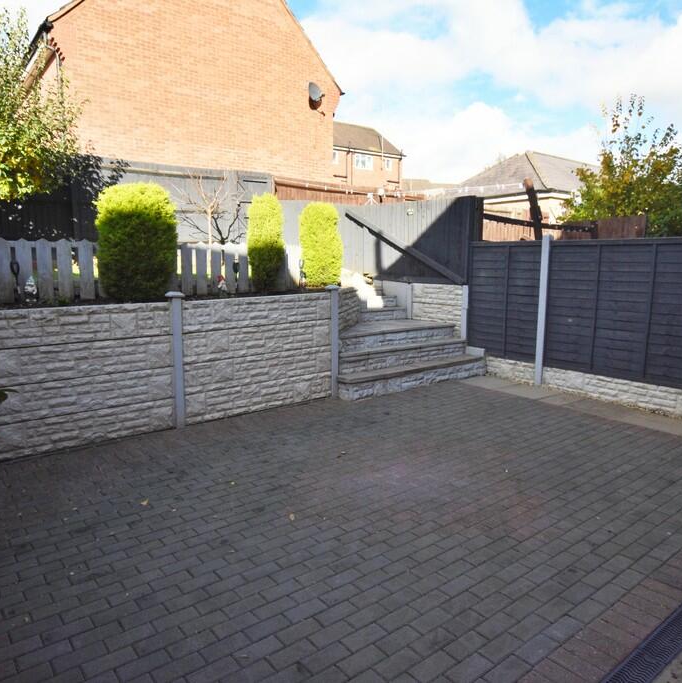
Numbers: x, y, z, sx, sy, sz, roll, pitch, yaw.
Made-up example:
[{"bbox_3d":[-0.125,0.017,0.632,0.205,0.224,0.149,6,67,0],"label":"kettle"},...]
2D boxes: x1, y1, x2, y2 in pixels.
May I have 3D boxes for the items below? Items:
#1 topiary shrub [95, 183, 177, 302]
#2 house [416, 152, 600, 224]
[{"bbox_3d":[-2.038,-0.979,5.409,0.740,1.150,0.600,-6,11,-38],"label":"topiary shrub"},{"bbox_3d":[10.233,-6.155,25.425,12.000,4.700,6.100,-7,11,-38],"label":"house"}]

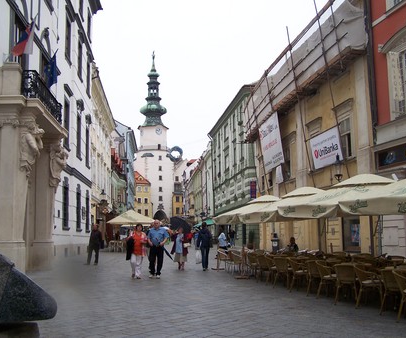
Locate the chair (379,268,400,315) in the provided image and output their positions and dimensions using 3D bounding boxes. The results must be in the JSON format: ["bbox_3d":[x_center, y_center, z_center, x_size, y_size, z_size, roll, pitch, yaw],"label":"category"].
[{"bbox_3d":[3.257,2.020,8.244,0.550,0.765,0.550,-6,-9,35],"label":"chair"}]

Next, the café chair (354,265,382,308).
[{"bbox_3d":[3.060,2.116,8.946,0.550,0.765,0.550,-4,-8,25],"label":"café chair"}]

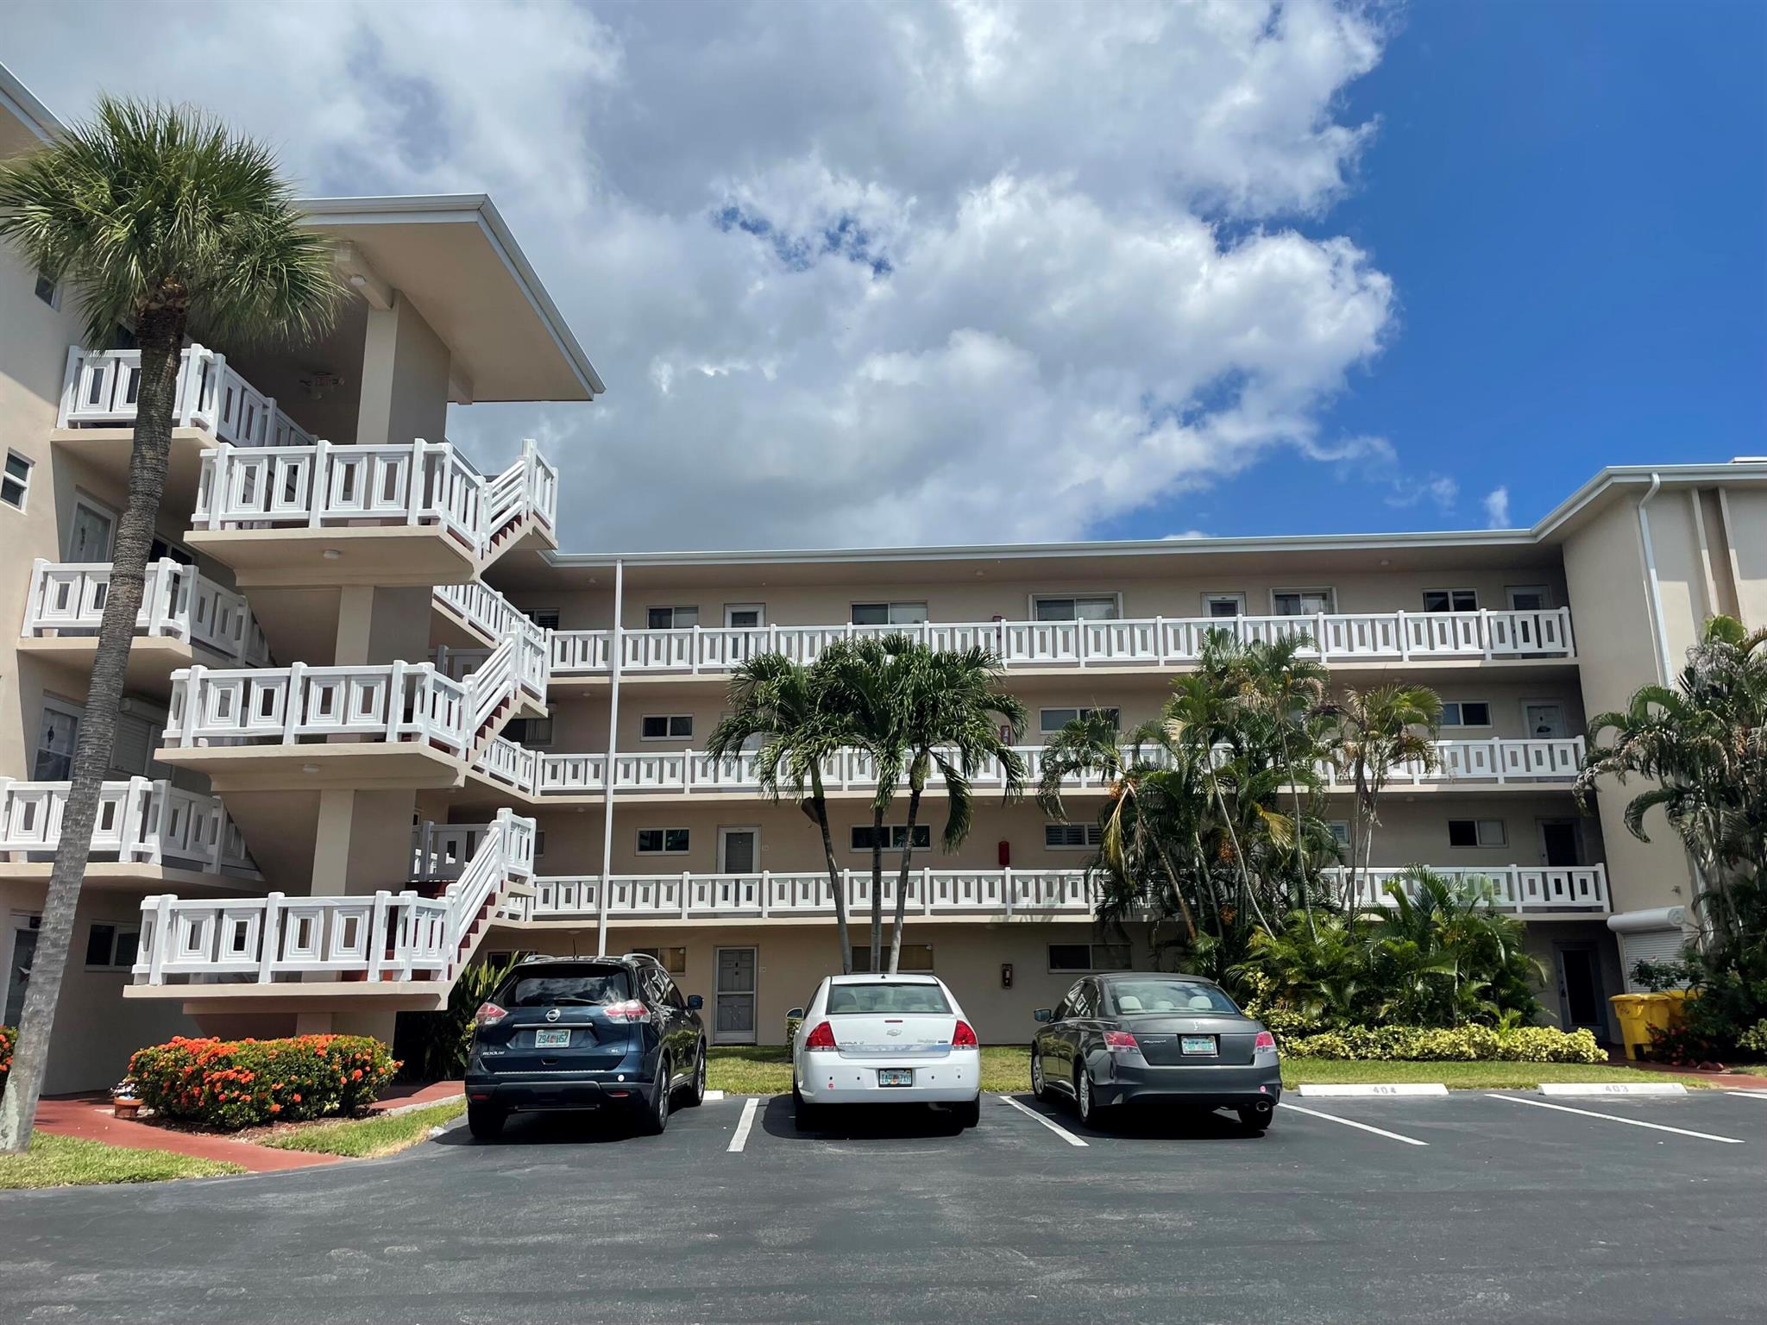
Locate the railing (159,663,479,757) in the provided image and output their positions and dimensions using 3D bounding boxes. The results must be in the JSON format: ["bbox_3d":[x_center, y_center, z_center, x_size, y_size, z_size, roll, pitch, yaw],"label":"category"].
[{"bbox_3d":[-6.854,0.614,16.078,3.270,0.970,1.180,-1,-14,3],"label":"railing"}]

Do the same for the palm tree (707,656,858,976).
[{"bbox_3d":[-1.832,3.361,23.563,2.783,7.275,2.500,-1,-14,3],"label":"palm tree"}]

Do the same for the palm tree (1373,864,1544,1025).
[{"bbox_3d":[9.521,4.994,22.500,2.850,3.200,2.700,0,-13,-3],"label":"palm tree"}]

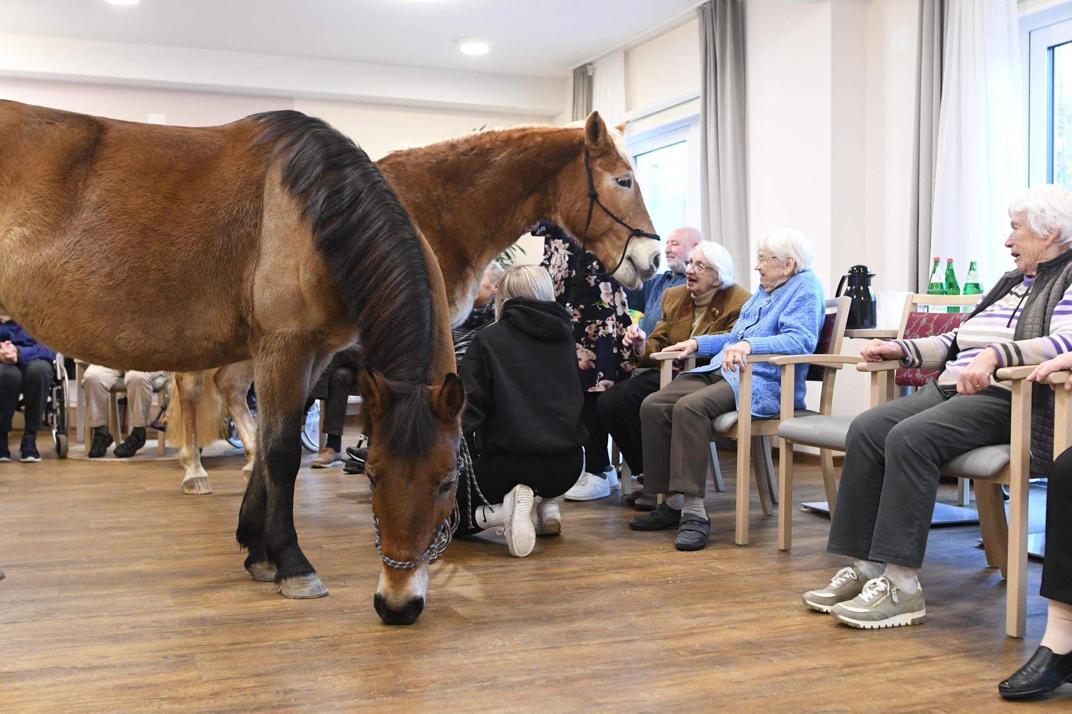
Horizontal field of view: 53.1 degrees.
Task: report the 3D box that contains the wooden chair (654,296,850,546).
[{"bbox_3d":[0.817,0.207,4.065,0.570,0.875,0.570,-1,2,-24],"label":"wooden chair"}]

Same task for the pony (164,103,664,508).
[{"bbox_3d":[-0.620,-0.179,4.627,2.360,1.610,0.580,1,2,25],"label":"pony"}]

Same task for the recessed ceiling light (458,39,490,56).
[{"bbox_3d":[-0.423,-2.097,7.263,0.210,0.055,0.210,0,2,0],"label":"recessed ceiling light"}]

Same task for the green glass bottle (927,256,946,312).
[{"bbox_3d":[1.635,-0.255,4.374,0.082,0.300,0.082,-1,2,-22],"label":"green glass bottle"}]

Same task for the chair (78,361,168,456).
[{"bbox_3d":[-2.400,0.134,6.468,0.520,0.860,0.560,0,2,-5],"label":"chair"}]

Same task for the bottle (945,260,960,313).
[{"bbox_3d":[1.725,-0.258,4.474,0.082,0.300,0.082,-1,2,-22],"label":"bottle"}]

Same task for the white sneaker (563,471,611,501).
[{"bbox_3d":[0.208,0.563,4.787,0.270,0.115,0.100,-1,2,-30],"label":"white sneaker"}]

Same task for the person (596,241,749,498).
[{"bbox_3d":[0.597,0.058,4.609,0.680,1.135,0.530,-1,2,-36],"label":"person"}]

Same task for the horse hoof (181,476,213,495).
[{"bbox_3d":[-1.538,0.578,4.862,0.140,0.080,0.120,1,2,26],"label":"horse hoof"}]

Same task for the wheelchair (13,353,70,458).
[{"bbox_3d":[-3.080,0.107,6.387,0.640,0.920,0.920,-1,2,-22],"label":"wheelchair"}]

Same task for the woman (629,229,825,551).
[{"bbox_3d":[0.717,0.078,4.015,0.660,1.135,0.540,-1,2,-26],"label":"woman"}]

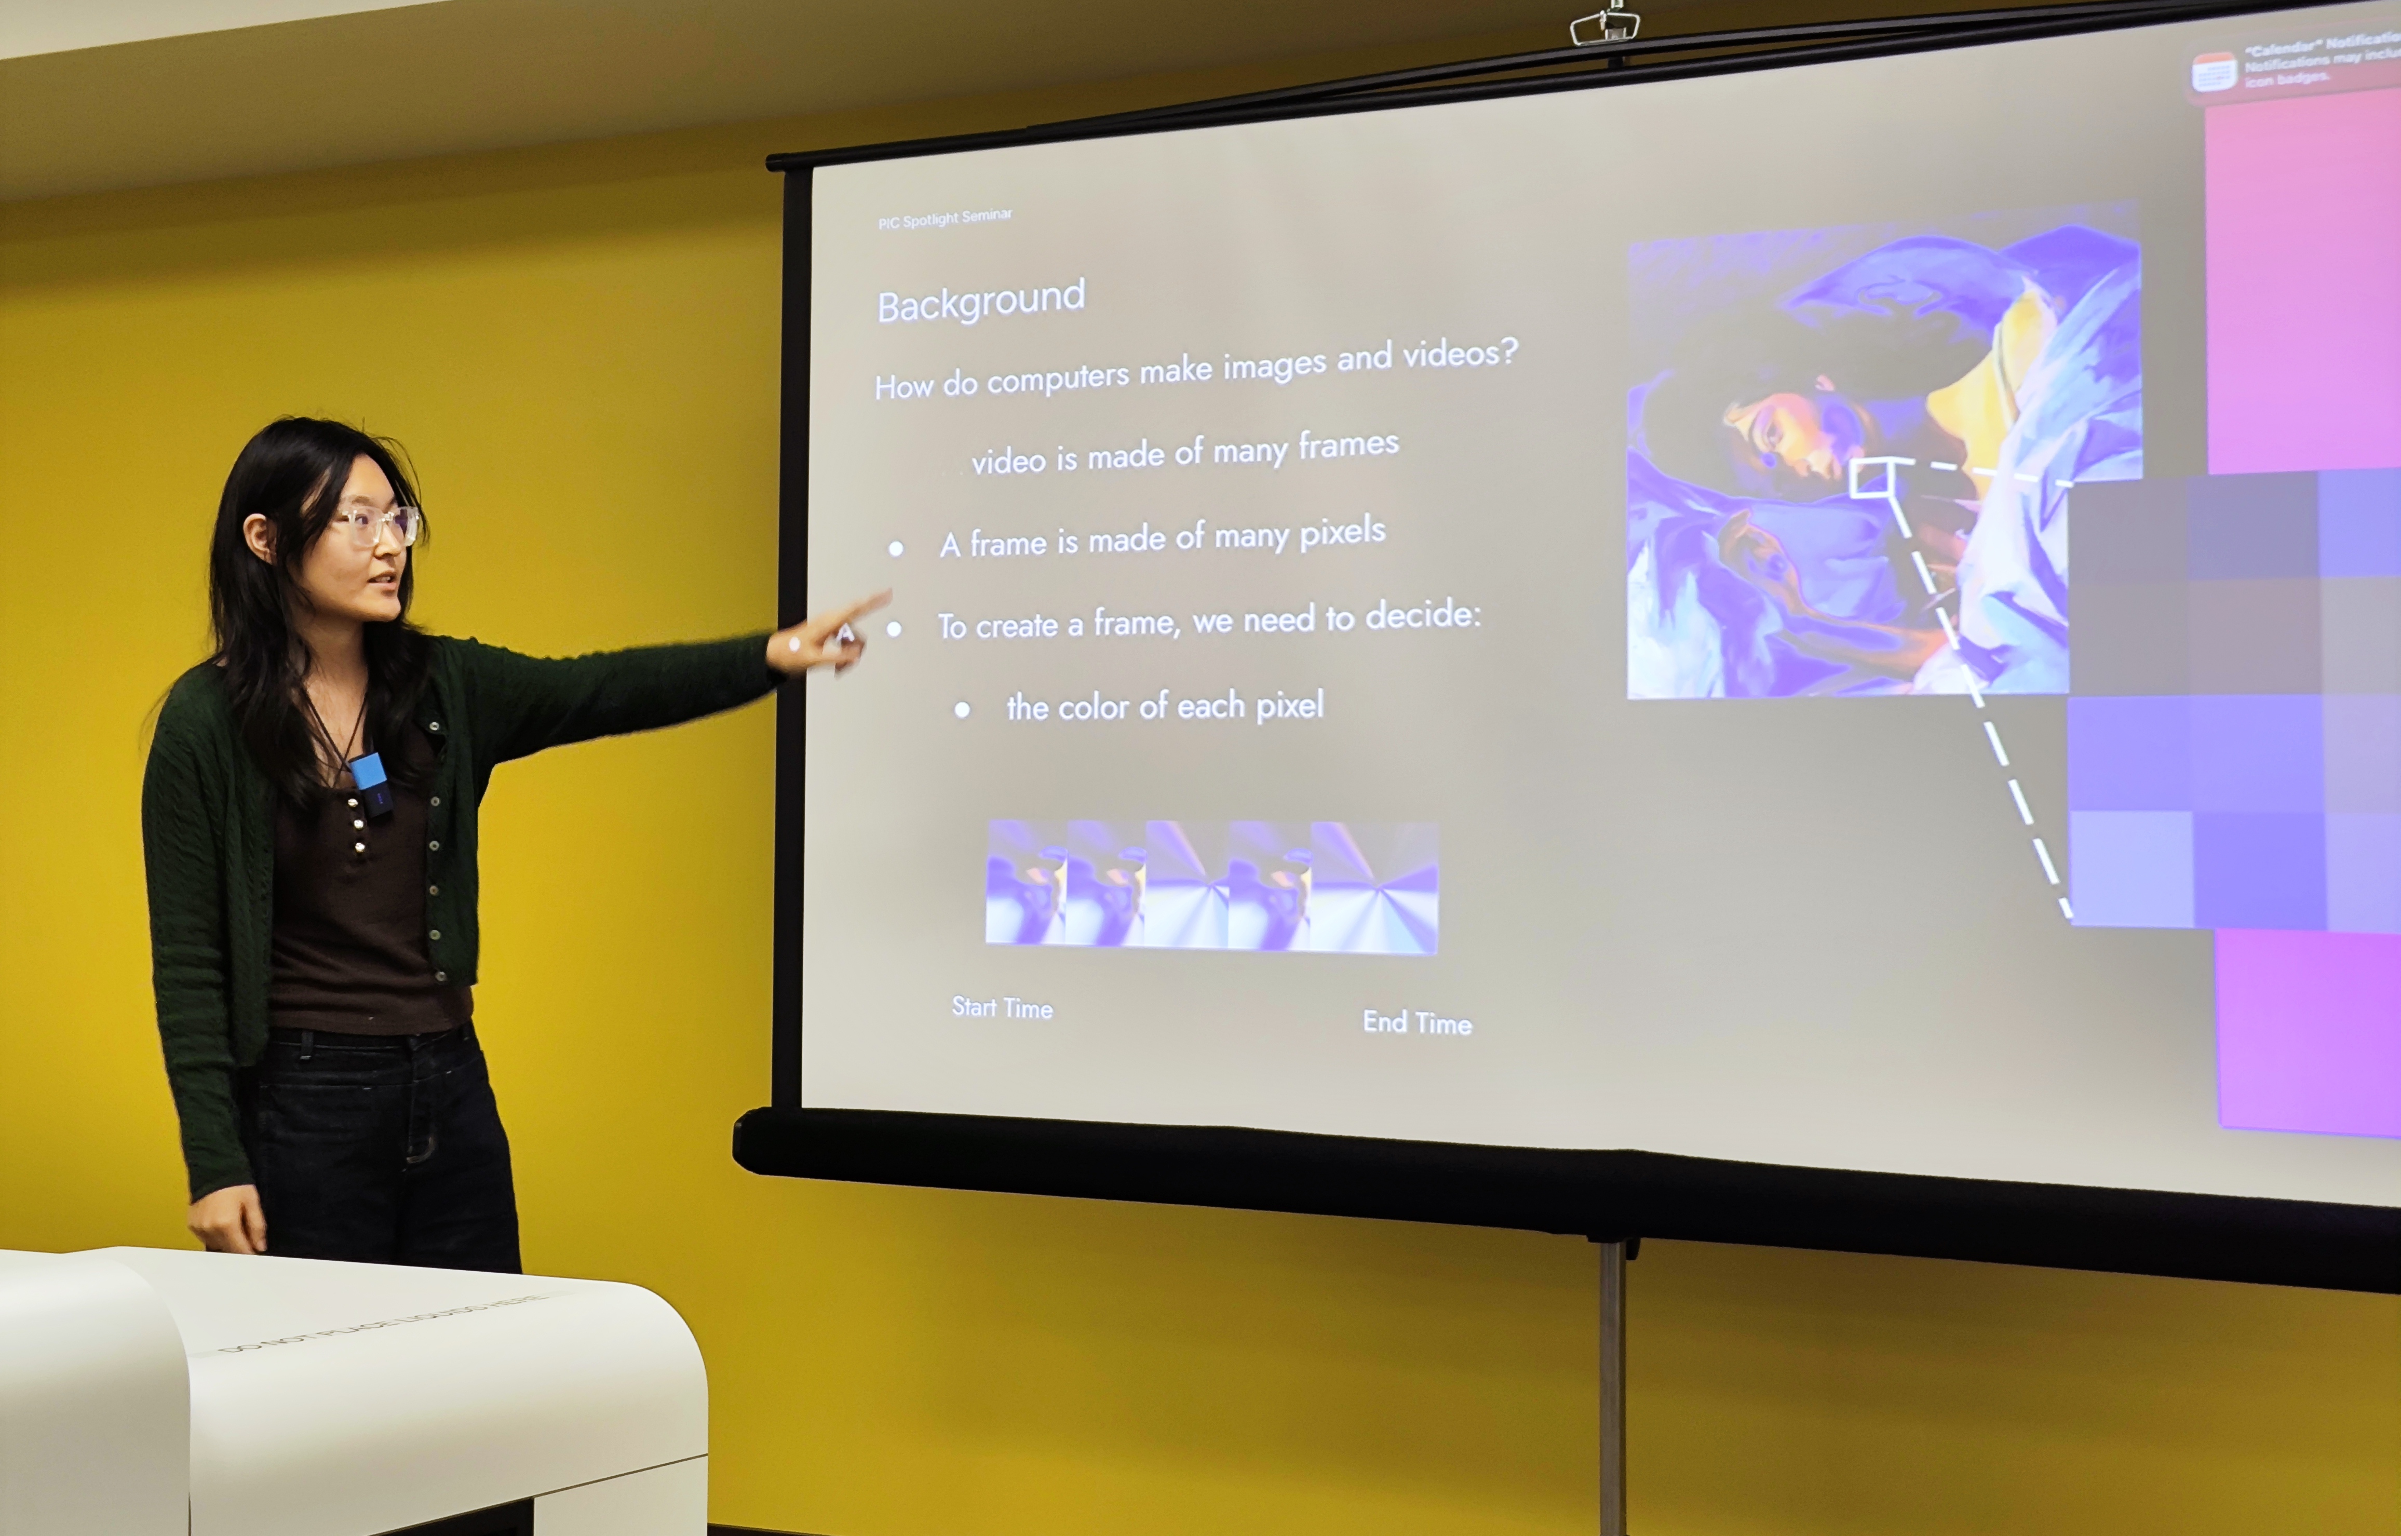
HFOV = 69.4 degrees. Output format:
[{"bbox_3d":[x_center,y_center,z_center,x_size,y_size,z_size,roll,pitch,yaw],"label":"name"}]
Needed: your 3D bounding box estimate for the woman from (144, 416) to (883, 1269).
[{"bbox_3d":[-0.745,0.417,1.785,0.800,1.640,0.490,-1,-2,41],"label":"woman"}]

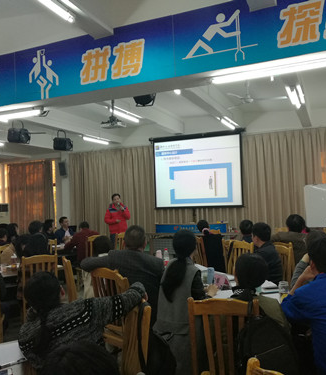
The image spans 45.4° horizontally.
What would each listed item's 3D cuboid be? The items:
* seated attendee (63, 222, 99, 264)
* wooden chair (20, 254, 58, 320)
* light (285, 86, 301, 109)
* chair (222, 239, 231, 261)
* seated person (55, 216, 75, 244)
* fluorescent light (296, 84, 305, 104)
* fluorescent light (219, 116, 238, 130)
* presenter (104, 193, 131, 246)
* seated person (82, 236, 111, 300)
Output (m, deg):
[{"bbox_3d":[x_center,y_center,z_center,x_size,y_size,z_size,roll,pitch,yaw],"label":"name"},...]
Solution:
[{"bbox_3d":[-1.485,1.243,7.101,0.550,1.250,0.800,-1,-2,-38],"label":"seated attendee"},{"bbox_3d":[-1.507,1.316,4.719,0.440,1.025,0.520,-1,-2,-26],"label":"wooden chair"},{"bbox_3d":[2.093,-1.352,6.083,0.100,0.090,1.230,-3,-2,24],"label":"light"},{"bbox_3d":[1.193,1.266,5.729,0.520,1.025,0.440,0,-3,-44],"label":"chair"},{"bbox_3d":[-1.750,1.237,7.492,0.720,1.322,0.520,-3,-2,30],"label":"seated person"},{"bbox_3d":[2.112,-1.424,5.970,0.070,0.060,1.200,-4,-2,22],"label":"fluorescent light"},{"bbox_3d":[1.402,-1.330,8.138,0.180,0.100,1.220,-3,-2,23],"label":"fluorescent light"},{"bbox_3d":[-0.977,1.042,8.411,0.600,1.790,0.420,-2,-2,-7],"label":"presenter"},{"bbox_3d":[-0.590,1.133,4.150,0.480,1.220,0.660,-4,-2,37],"label":"seated person"}]

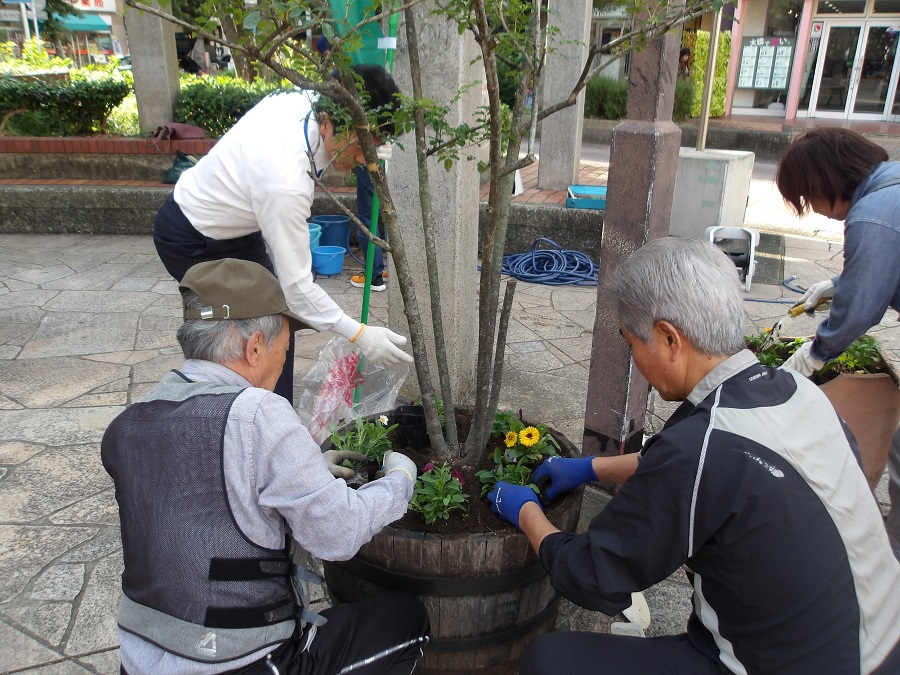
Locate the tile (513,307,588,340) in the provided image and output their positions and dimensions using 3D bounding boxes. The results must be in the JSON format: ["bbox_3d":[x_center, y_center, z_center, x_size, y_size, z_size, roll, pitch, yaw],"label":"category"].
[{"bbox_3d":[0.574,-0.074,4.191,0.324,0.040,0.596,-5,20,-17],"label":"tile"}]

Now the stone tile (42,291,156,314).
[{"bbox_3d":[-2.247,-0.218,4.520,0.709,0.035,0.467,1,20,-2],"label":"stone tile"}]

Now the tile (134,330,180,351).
[{"bbox_3d":[-1.585,0.021,3.885,0.268,0.035,0.346,-5,21,-18],"label":"tile"}]

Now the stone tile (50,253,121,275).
[{"bbox_3d":[-2.856,-0.554,5.378,0.467,0.040,0.702,0,20,-4],"label":"stone tile"}]

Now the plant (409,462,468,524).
[{"bbox_3d":[-0.026,0.338,1.570,0.135,0.120,0.135,1,20,0],"label":"plant"}]

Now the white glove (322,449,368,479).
[{"bbox_3d":[-0.255,0.297,1.652,0.140,0.080,0.100,1,19,0],"label":"white glove"}]

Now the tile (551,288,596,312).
[{"bbox_3d":[0.862,-0.237,4.756,0.347,0.035,0.543,4,20,7],"label":"tile"}]

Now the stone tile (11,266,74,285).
[{"bbox_3d":[-2.893,-0.442,5.059,0.360,0.040,0.510,6,20,15],"label":"stone tile"}]

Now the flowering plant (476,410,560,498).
[{"bbox_3d":[0.165,0.291,1.689,0.200,0.160,0.200,1,19,0],"label":"flowering plant"}]

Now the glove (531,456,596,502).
[{"bbox_3d":[0.256,0.321,1.585,0.150,0.105,0.115,1,20,0],"label":"glove"}]

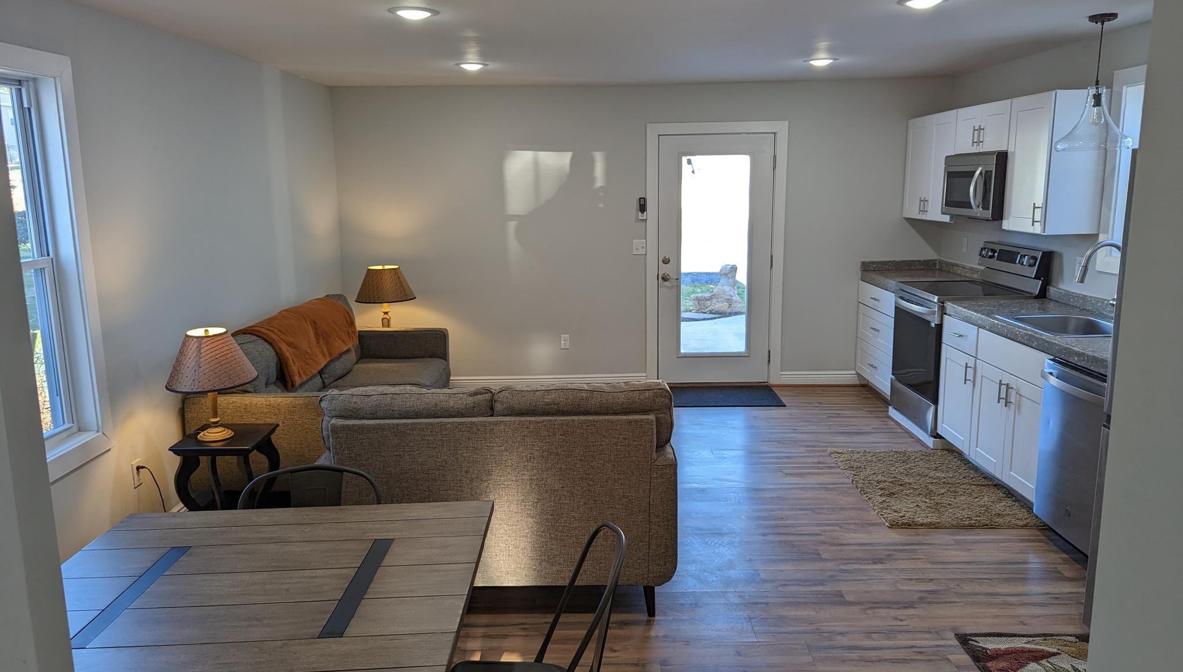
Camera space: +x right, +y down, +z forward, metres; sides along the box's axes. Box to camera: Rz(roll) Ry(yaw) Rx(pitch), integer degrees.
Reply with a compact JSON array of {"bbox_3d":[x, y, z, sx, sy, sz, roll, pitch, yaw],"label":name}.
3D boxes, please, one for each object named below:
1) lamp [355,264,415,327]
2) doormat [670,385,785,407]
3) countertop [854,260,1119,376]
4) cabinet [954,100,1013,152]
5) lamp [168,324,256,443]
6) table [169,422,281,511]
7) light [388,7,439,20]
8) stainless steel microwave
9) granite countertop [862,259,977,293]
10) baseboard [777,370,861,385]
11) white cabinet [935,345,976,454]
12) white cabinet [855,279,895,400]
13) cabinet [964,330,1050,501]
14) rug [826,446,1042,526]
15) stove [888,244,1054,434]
[{"bbox_3d":[-1.596,-0.273,6.386,0.440,0.530,0.440,-1,11,1],"label":"lamp"},{"bbox_3d":[1.002,0.467,6.476,0.910,0.012,0.645,0,11,1],"label":"doormat"},{"bbox_3d":[2.457,-0.207,4.909,0.645,0.170,3.445,0,11,1],"label":"countertop"},{"bbox_3d":[2.643,-1.326,5.246,0.325,0.298,0.762,-1,11,1],"label":"cabinet"},{"bbox_3d":[-1.785,0.225,3.868,0.395,0.505,0.395,-1,11,1],"label":"lamp"},{"bbox_3d":[-1.698,0.725,3.891,0.370,0.525,0.370,0,11,1],"label":"table"},{"bbox_3d":[-0.783,-1.421,3.642,0.210,0.034,0.210,-1,11,1],"label":"light"},{"bbox_3d":[2.599,-0.977,5.307,0.410,0.410,0.757,-1,11,1],"label":"stainless steel microwave"},{"bbox_3d":[2.474,-0.452,6.196,0.645,0.170,0.825,0,11,1],"label":"granite countertop"},{"bbox_3d":[1.878,0.340,6.764,0.625,0.115,0.020,0,11,1],"label":"baseboard"},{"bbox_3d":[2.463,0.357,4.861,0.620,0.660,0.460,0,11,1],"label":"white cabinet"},{"bbox_3d":[2.497,0.035,6.337,0.620,0.830,0.855,-1,11,1],"label":"white cabinet"},{"bbox_3d":[2.455,0.409,4.266,0.620,0.800,0.730,0,11,1],"label":"cabinet"},{"bbox_3d":[1.853,0.810,4.586,0.750,0.025,1.185,0,11,1],"label":"rug"},{"bbox_3d":[2.462,-0.007,5.497,0.690,1.170,0.762,-1,11,1],"label":"stove"}]

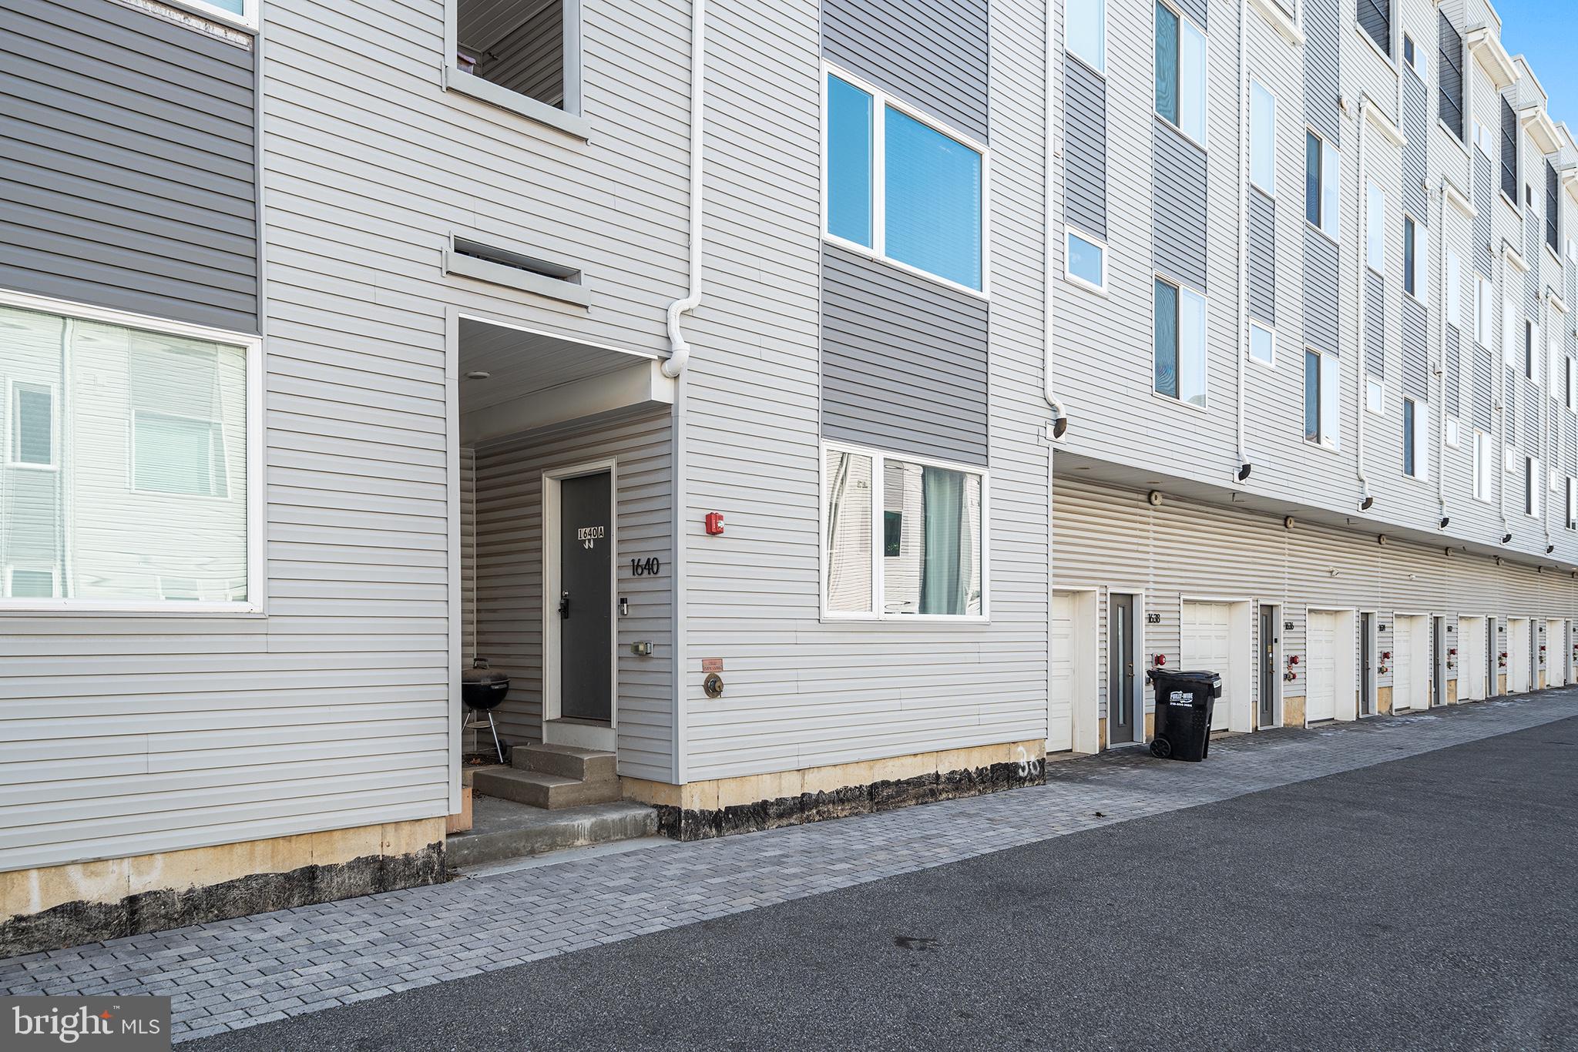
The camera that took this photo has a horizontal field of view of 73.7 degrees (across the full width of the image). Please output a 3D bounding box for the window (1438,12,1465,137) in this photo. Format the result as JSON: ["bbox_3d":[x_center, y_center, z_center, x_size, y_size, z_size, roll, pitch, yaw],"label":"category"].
[{"bbox_3d":[13.801,-9.376,21.958,1.803,2.221,0.100,3,-4,-44],"label":"window"}]

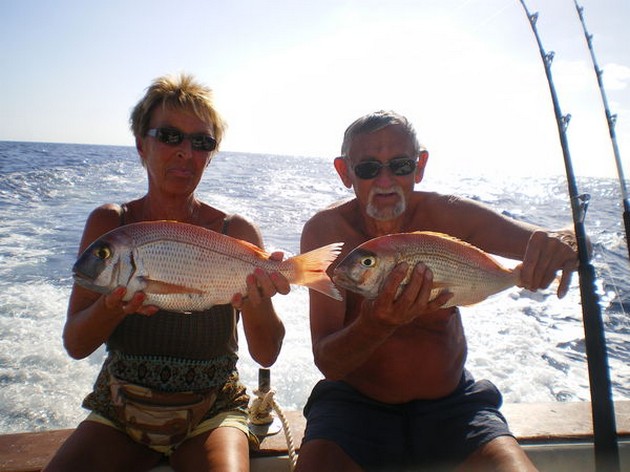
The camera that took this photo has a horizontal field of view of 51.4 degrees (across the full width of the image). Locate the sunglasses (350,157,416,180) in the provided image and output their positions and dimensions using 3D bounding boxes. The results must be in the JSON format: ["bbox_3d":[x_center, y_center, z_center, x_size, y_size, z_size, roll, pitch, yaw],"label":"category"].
[{"bbox_3d":[0.147,-0.153,1.457,0.140,0.042,0.140,-6,8,1],"label":"sunglasses"}]

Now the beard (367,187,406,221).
[{"bbox_3d":[0.151,-0.069,1.385,0.084,0.072,0.050,-6,8,1],"label":"beard"}]

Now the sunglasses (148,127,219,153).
[{"bbox_3d":[-0.290,-0.198,1.402,0.140,0.043,0.140,10,-3,-25],"label":"sunglasses"}]

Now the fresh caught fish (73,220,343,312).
[{"bbox_3d":[-0.181,0.051,1.100,0.445,0.150,0.064,0,6,-2],"label":"fresh caught fish"}]

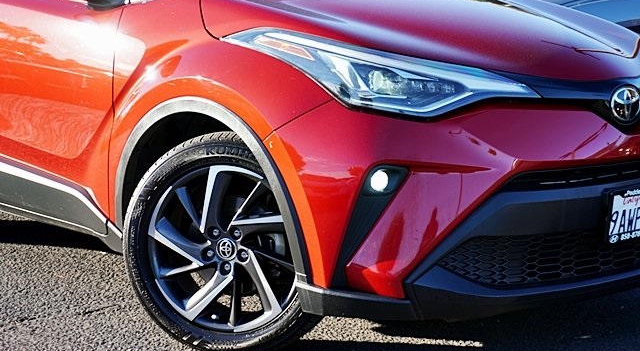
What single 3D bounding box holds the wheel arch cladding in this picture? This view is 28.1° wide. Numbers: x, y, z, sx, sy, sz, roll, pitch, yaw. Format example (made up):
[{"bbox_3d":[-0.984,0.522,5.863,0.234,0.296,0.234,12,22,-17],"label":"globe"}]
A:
[{"bbox_3d":[-0.335,0.014,3.827,0.110,0.500,0.850,-7,12,-44],"label":"wheel arch cladding"}]

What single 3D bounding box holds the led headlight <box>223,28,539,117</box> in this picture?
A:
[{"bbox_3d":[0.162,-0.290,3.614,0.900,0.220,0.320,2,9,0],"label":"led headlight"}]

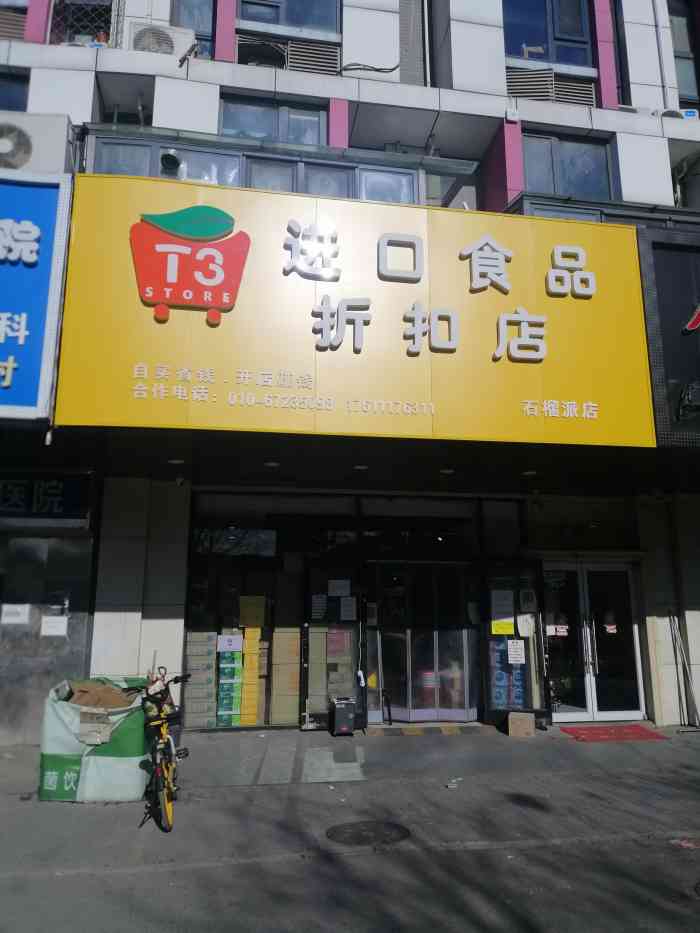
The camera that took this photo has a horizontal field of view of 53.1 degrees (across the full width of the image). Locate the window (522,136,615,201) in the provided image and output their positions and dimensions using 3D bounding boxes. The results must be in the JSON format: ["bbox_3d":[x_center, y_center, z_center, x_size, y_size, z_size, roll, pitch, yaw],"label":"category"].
[{"bbox_3d":[3.241,-4.444,10.505,1.384,1.081,0.080,2,-12,-9],"label":"window"}]

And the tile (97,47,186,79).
[{"bbox_3d":[-2.813,-5.443,9.530,1.181,0.337,0.050,2,-12,-9],"label":"tile"}]

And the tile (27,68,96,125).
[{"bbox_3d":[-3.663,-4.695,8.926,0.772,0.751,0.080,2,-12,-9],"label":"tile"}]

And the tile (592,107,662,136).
[{"bbox_3d":[4.046,-5.010,10.263,1.088,0.366,0.080,2,-12,-9],"label":"tile"}]

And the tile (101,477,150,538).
[{"bbox_3d":[-3.066,0.580,9.633,0.606,0.829,0.080,2,-12,-8],"label":"tile"}]

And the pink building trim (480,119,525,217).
[{"bbox_3d":[2.316,-4.373,10.556,0.248,1.250,0.900,2,-12,-9],"label":"pink building trim"}]

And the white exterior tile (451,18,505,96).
[{"bbox_3d":[1.832,-5.843,10.075,0.784,1.143,0.080,2,-12,-9],"label":"white exterior tile"}]

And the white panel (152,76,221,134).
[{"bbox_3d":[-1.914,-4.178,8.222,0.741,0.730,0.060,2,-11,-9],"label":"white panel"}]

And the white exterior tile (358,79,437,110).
[{"bbox_3d":[0.708,-5.309,10.104,1.173,0.365,0.100,2,-12,-8],"label":"white exterior tile"}]

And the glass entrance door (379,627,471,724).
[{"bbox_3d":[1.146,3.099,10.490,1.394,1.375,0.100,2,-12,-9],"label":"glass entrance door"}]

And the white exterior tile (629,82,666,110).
[{"bbox_3d":[4.557,-5.642,10.742,0.574,0.437,0.050,2,-12,-9],"label":"white exterior tile"}]

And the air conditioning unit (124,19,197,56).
[{"bbox_3d":[-2.683,-5.877,9.908,0.833,0.570,0.300,2,-12,-8],"label":"air conditioning unit"}]

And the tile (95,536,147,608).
[{"bbox_3d":[-3.021,1.396,9.233,0.627,0.930,0.050,2,-12,-9],"label":"tile"}]

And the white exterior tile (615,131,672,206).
[{"bbox_3d":[4.264,-4.275,10.143,0.794,1.109,0.080,2,-12,-9],"label":"white exterior tile"}]

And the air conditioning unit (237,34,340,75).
[{"bbox_3d":[-0.860,-5.608,9.825,1.431,0.518,0.450,2,-12,-9],"label":"air conditioning unit"}]

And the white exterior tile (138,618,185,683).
[{"bbox_3d":[-2.441,2.344,9.124,0.562,0.843,0.050,2,-12,-9],"label":"white exterior tile"}]

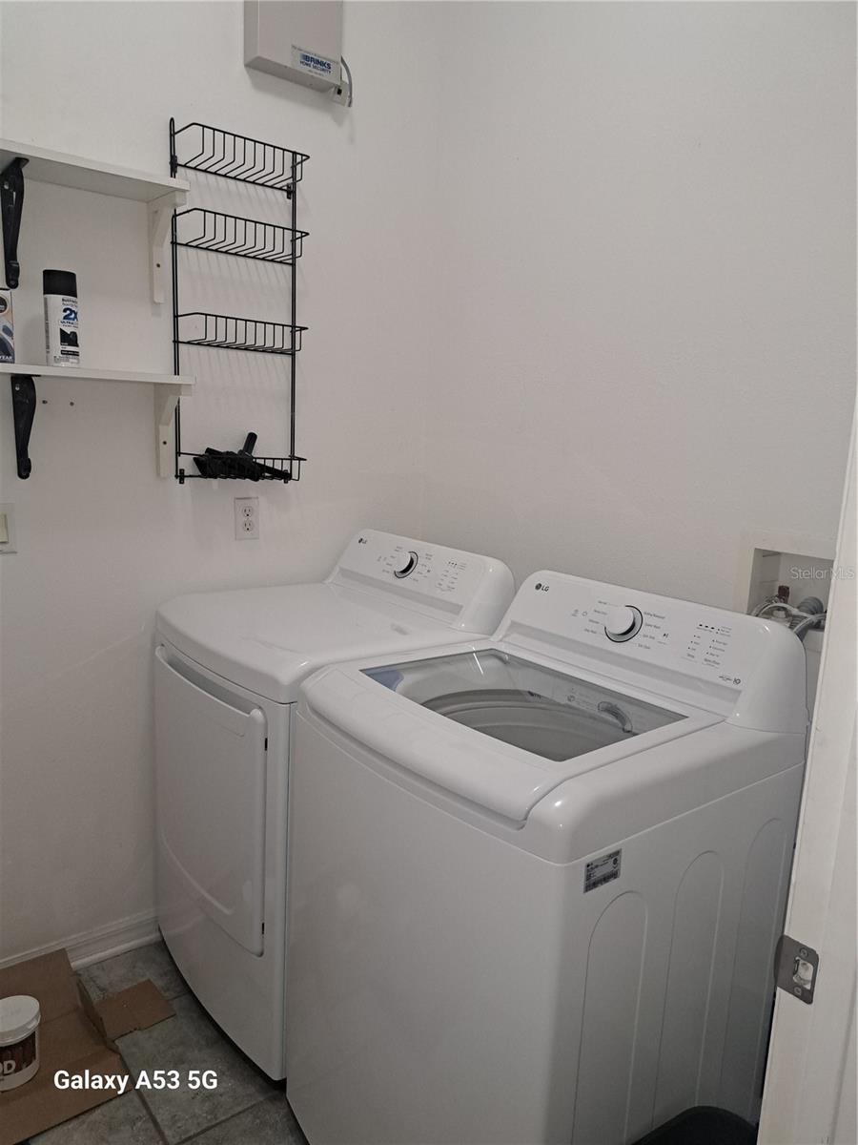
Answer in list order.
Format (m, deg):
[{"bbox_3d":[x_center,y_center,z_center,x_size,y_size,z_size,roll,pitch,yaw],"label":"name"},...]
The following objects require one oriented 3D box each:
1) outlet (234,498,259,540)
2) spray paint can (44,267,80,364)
[{"bbox_3d":[-0.492,-0.145,2.151,0.070,0.115,0.008,-5,12,-36],"label":"outlet"},{"bbox_3d":[-0.806,-0.552,1.744,0.066,0.202,0.066,2,10,0],"label":"spray paint can"}]

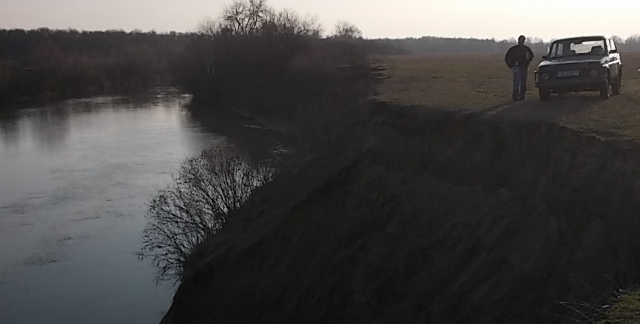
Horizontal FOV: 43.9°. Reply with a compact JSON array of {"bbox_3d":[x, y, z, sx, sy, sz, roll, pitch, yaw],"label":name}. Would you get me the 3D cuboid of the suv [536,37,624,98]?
[{"bbox_3d":[6.979,-2.543,21.300,1.680,1.640,3.750,1,9,26],"label":"suv"}]

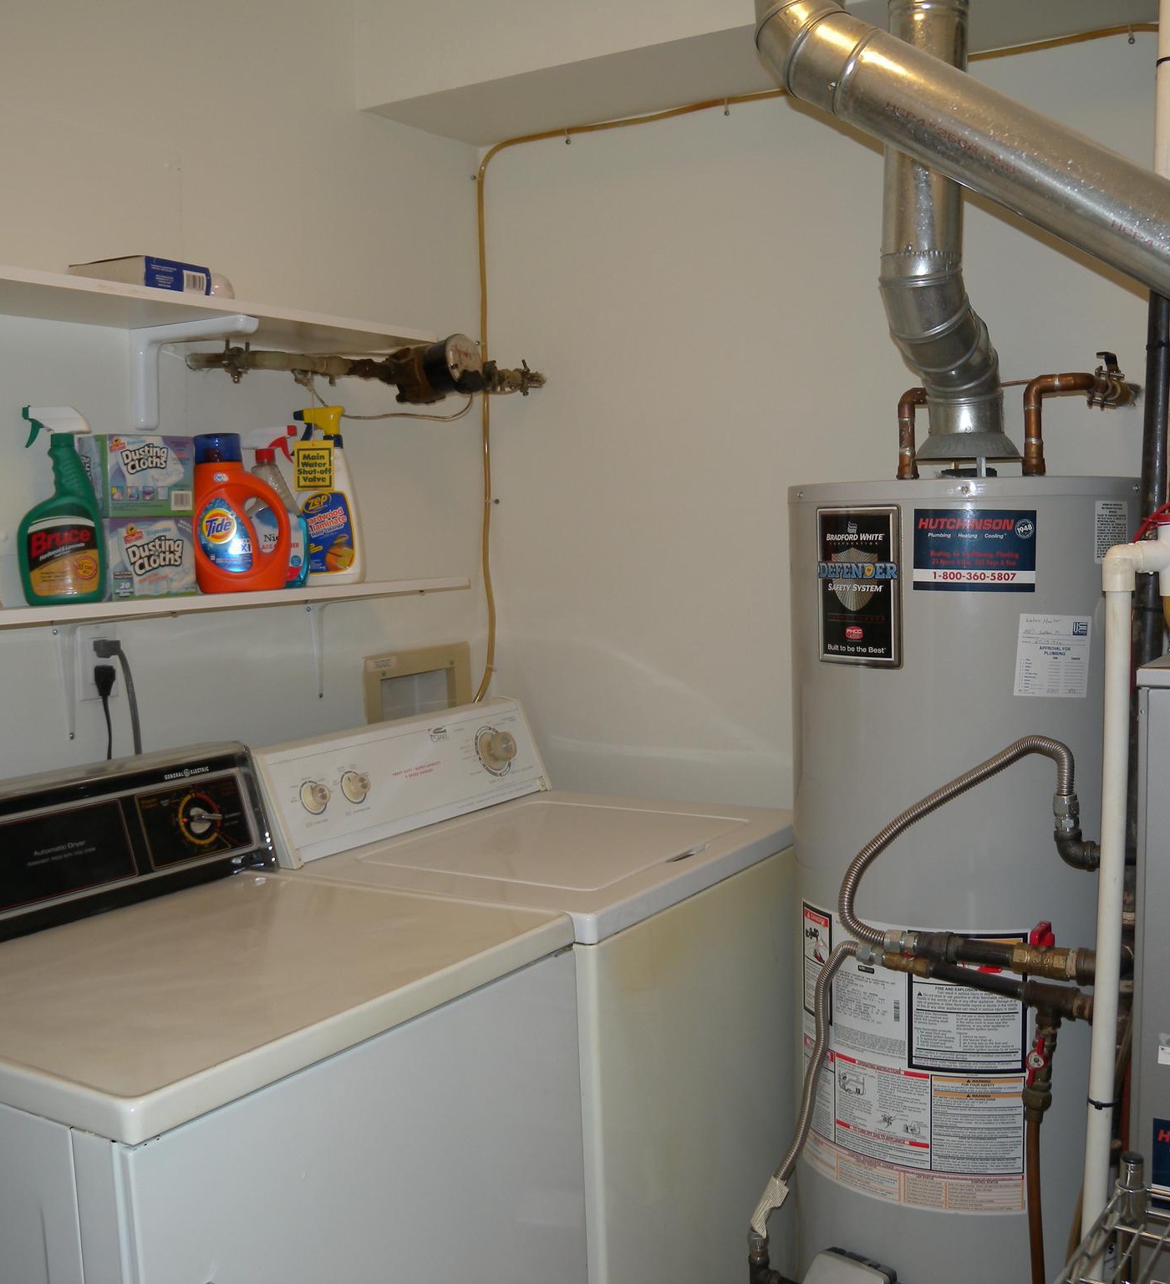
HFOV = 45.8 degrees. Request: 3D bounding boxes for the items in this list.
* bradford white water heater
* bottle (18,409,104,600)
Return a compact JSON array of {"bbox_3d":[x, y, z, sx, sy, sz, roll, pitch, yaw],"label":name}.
[{"bbox_3d":[0.554,0.491,2.042,0.550,1.448,0.508,-6,7,-44],"label":"bradford white water heater"},{"bbox_3d":[-0.689,-0.178,1.825,0.063,0.260,0.108,3,6,40],"label":"bottle"}]

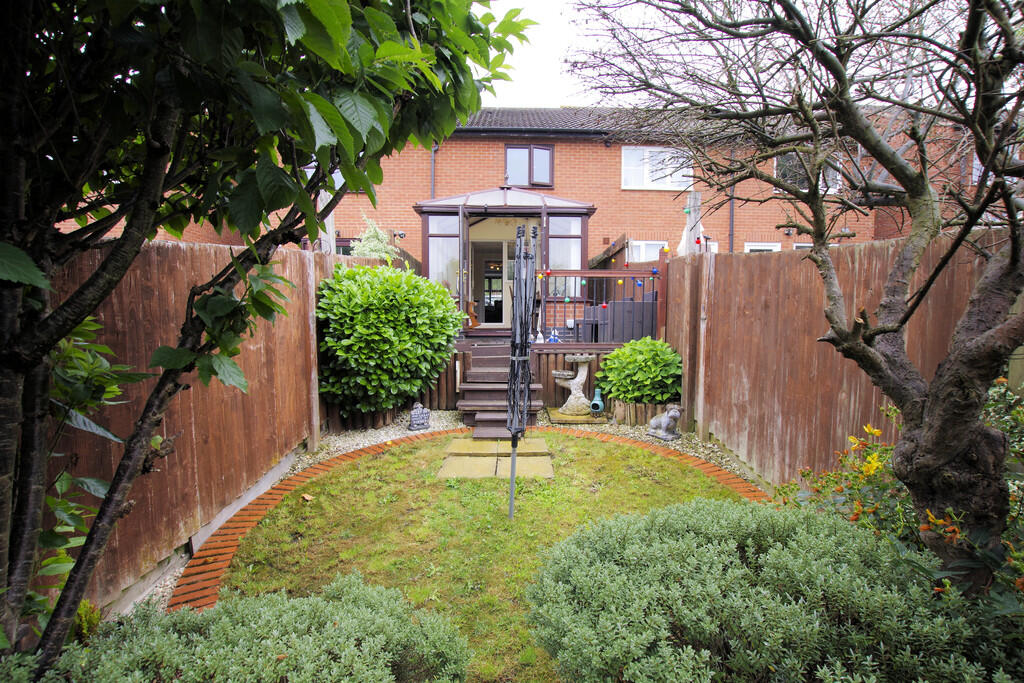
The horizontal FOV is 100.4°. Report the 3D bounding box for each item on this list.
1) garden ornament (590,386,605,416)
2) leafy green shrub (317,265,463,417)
[{"bbox_3d":[0.977,0.695,4.860,0.155,0.320,0.160,3,5,28],"label":"garden ornament"},{"bbox_3d":[-1.240,-0.040,4.600,1.400,1.520,1.200,0,5,0],"label":"leafy green shrub"}]

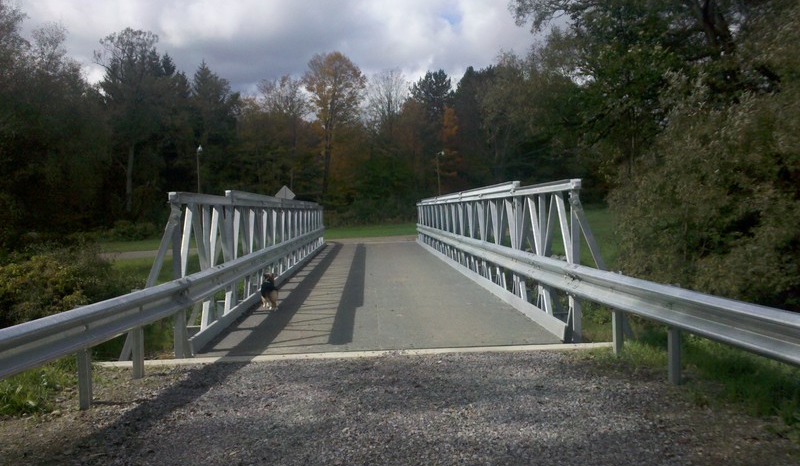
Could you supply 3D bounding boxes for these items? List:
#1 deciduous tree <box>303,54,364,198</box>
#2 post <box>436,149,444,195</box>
[{"bbox_3d":[-6.620,-9.910,70.000,6.600,17.200,6.600,-2,2,0],"label":"deciduous tree"},{"bbox_3d":[3.670,-4.120,62.000,0.800,6.600,0.350,-1,2,23],"label":"post"}]

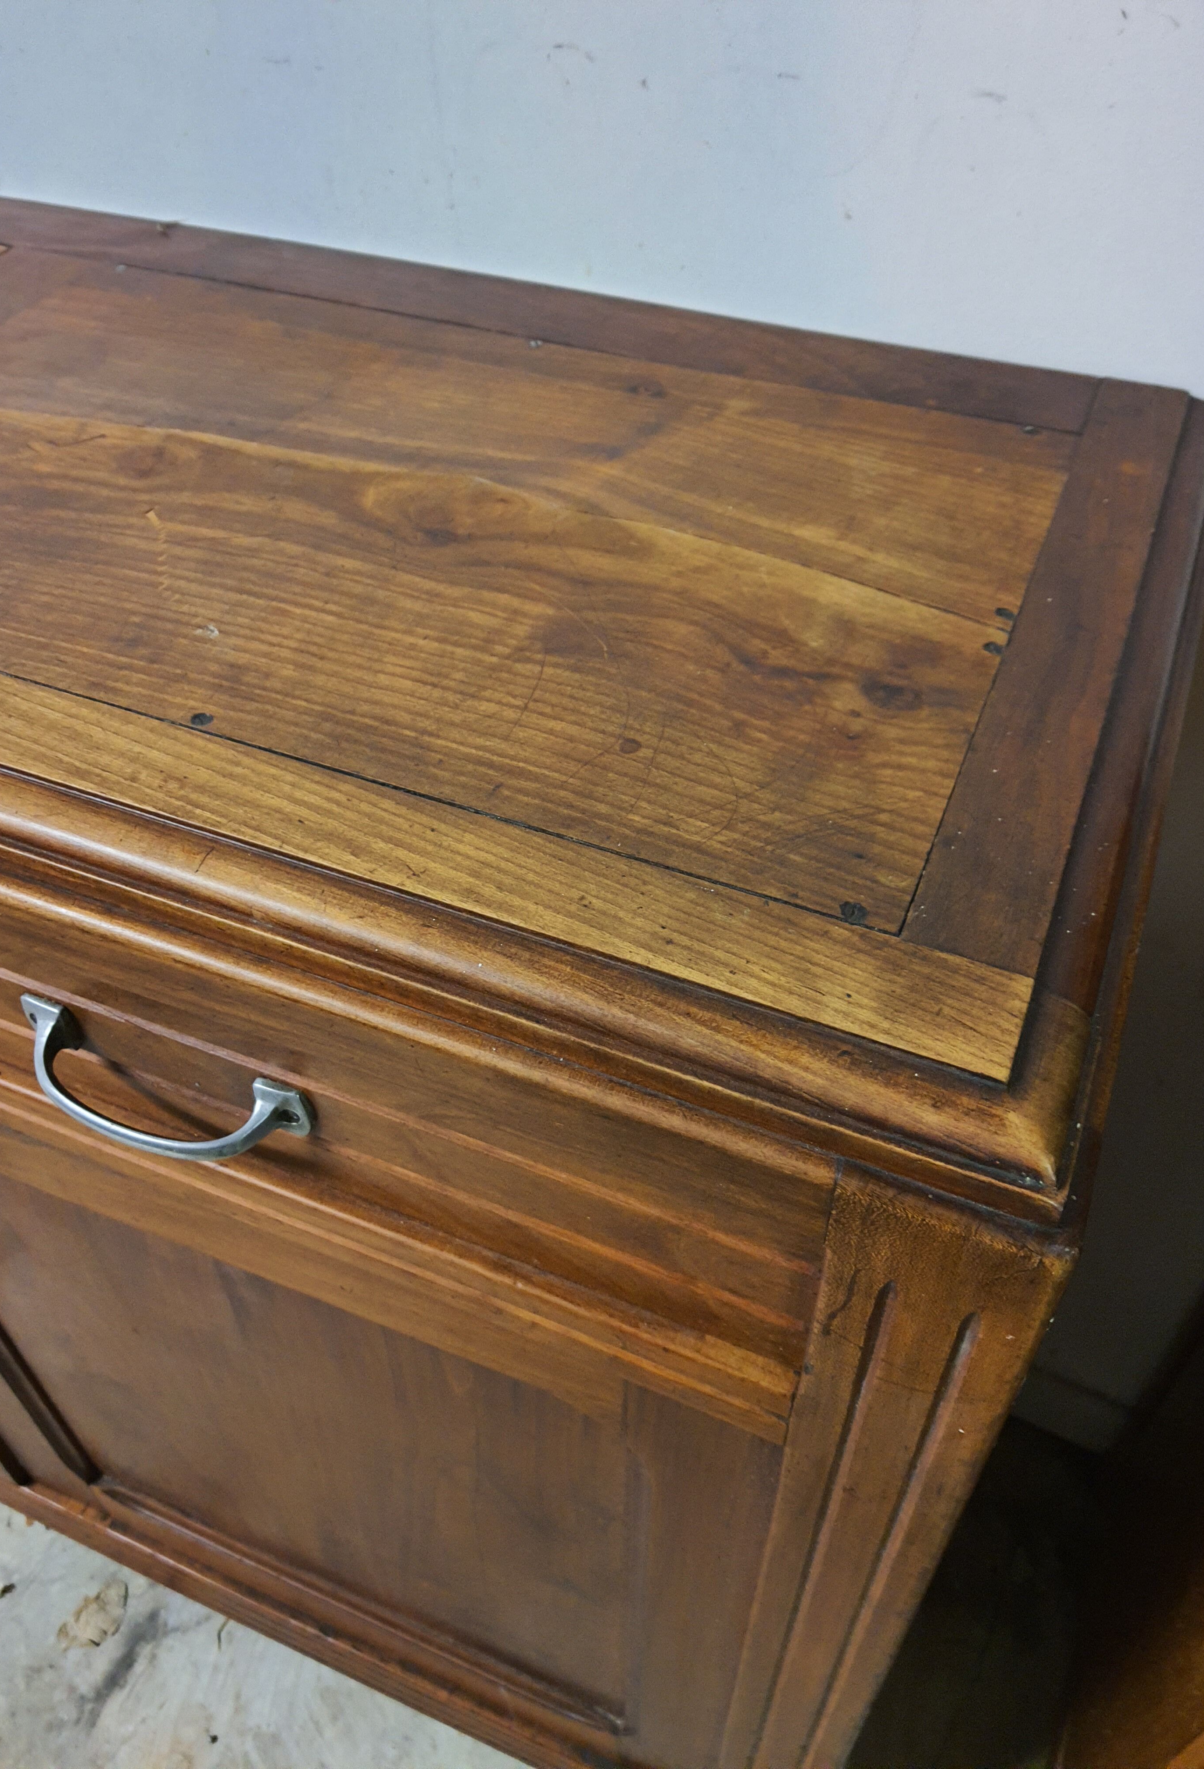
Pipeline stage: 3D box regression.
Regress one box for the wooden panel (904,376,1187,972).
[{"bbox_3d":[0.202,-0.115,0.568,0.043,0.020,0.457,16,46,17],"label":"wooden panel"}]

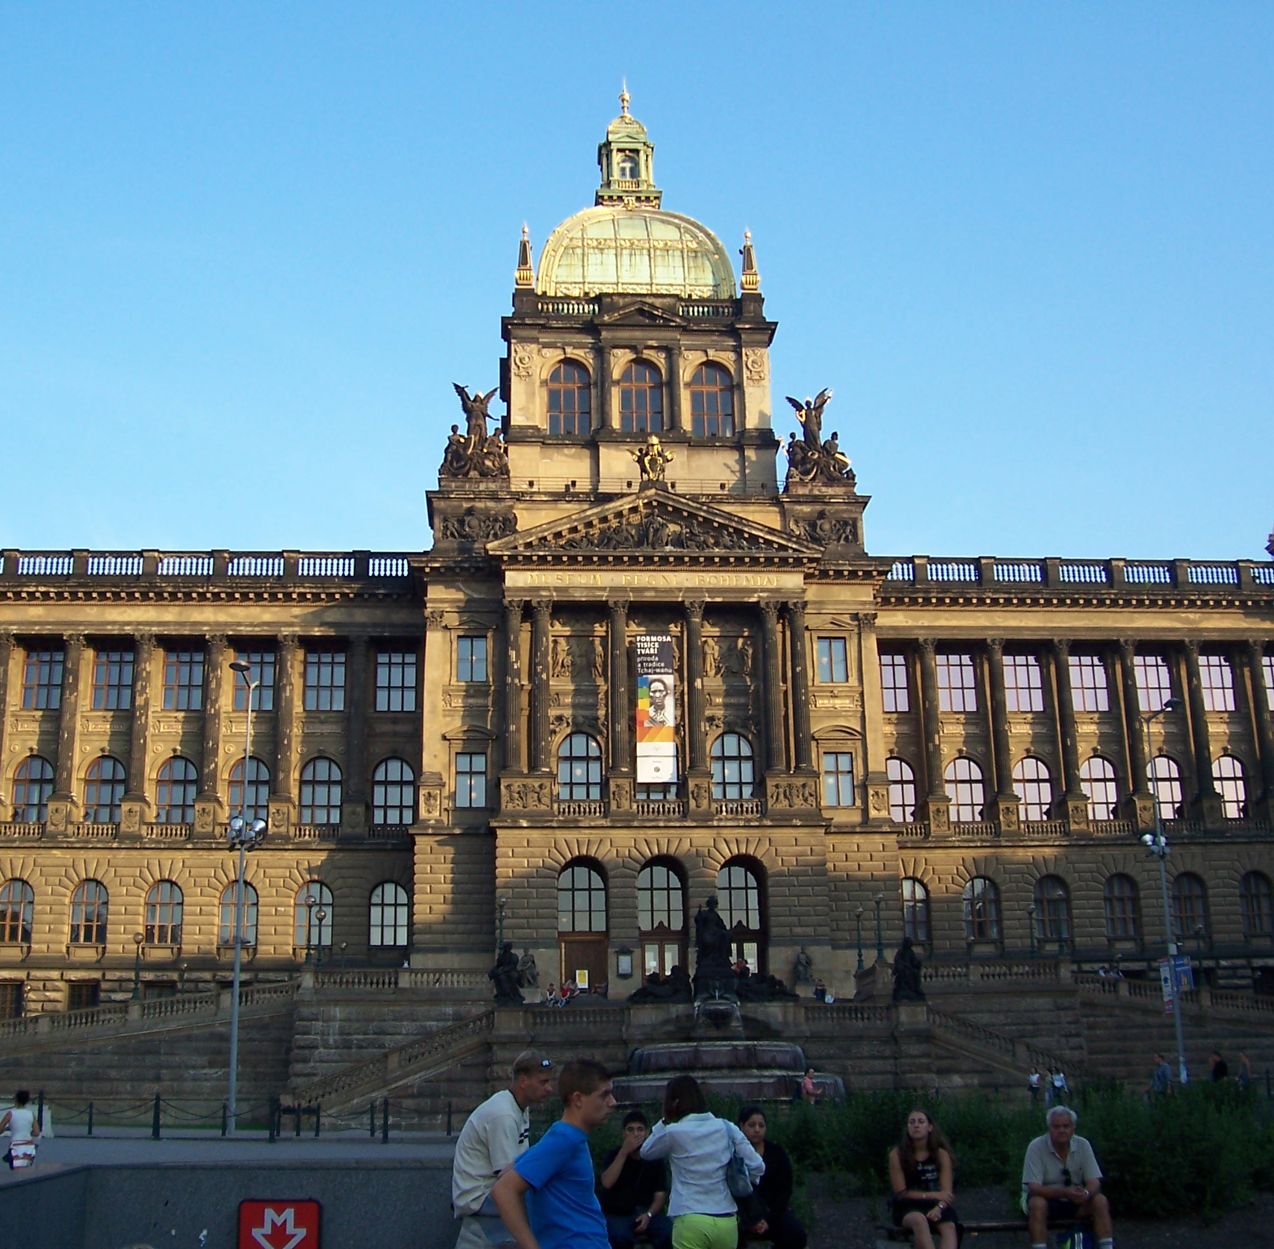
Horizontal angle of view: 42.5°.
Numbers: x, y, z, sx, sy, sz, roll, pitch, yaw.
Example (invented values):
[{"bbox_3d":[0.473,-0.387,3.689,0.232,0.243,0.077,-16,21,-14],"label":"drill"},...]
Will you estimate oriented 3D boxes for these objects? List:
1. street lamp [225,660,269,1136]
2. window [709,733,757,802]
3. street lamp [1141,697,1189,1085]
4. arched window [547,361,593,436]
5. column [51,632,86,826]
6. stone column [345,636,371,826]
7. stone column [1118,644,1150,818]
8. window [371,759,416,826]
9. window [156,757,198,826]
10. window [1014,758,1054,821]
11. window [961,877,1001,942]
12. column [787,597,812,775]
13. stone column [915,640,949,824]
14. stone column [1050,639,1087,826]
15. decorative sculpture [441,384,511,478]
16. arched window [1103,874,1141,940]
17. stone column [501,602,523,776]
[{"bbox_3d":[-11.263,7.556,46.842,1.300,13.569,1.400,-11,-19,31],"label":"street lamp"},{"bbox_3d":[5.149,7.539,87.479,2.333,3.670,0.350,0,-16,-4],"label":"window"},{"bbox_3d":[16.527,8.447,50.051,1.450,12.760,0.900,-4,-16,10],"label":"street lamp"},{"bbox_3d":[-4.051,-13.610,98.461,2.600,4.950,0.400,0,-16,-4],"label":"arched window"},{"bbox_3d":[-32.204,5.837,92.775,1.150,11.155,1.150,0,-15,-4],"label":"column"},{"bbox_3d":[-15.408,5.599,90.246,1.200,10.300,1.200,0,-16,-4],"label":"stone column"},{"bbox_3d":[28.205,5.731,93.156,1.050,10.100,1.050,0,-15,-4],"label":"stone column"},{"bbox_3d":[-13.656,9.373,91.809,2.376,3.836,0.350,0,-16,-4],"label":"window"},{"bbox_3d":[-26.308,9.561,93.653,2.317,4.129,0.350,0,-15,-4],"label":"window"},{"bbox_3d":[22.540,9.381,92.940,1.930,3.650,0.400,0,-15,-4],"label":"window"},{"bbox_3d":[19.687,16.233,93.246,2.193,3.667,0.350,0,-15,-4],"label":"window"},{"bbox_3d":[8.393,3.174,84.920,1.050,8.850,1.050,0,-15,-4],"label":"column"},{"bbox_3d":[16.626,6.110,92.202,1.100,10.600,1.100,0,-15,-4],"label":"stone column"},{"bbox_3d":[24.478,6.076,92.788,1.100,10.550,1.100,0,-15,-4],"label":"stone column"},{"bbox_3d":[-8.961,-10.801,91.662,3.650,4.700,2.800,0,-15,-4],"label":"decorative sculpture"},{"bbox_3d":[26.577,15.479,89.723,1.680,3.580,0.400,0,-15,-4],"label":"arched window"},{"bbox_3d":[-6.493,3.232,85.487,1.085,9.226,1.100,0,-16,-4],"label":"stone column"}]

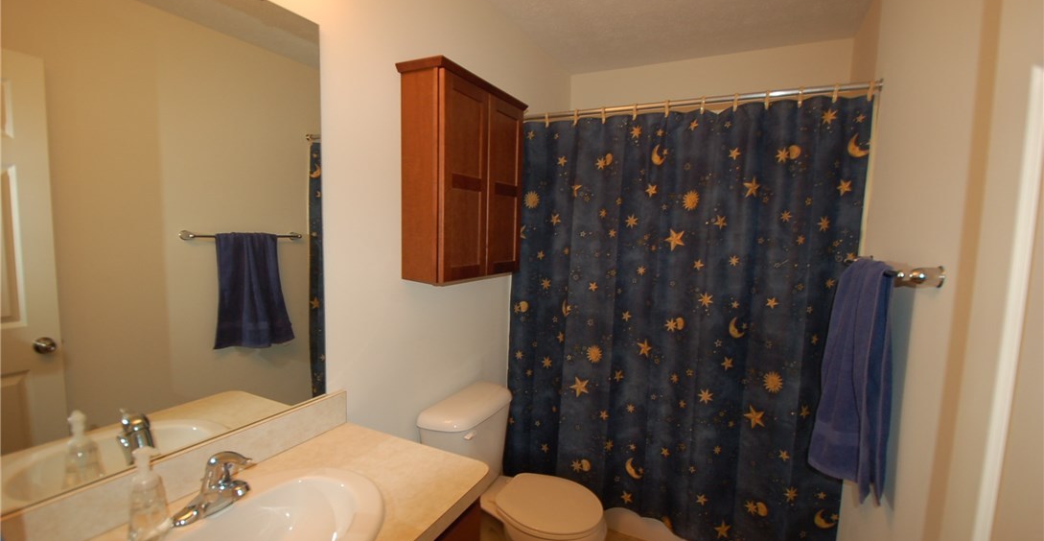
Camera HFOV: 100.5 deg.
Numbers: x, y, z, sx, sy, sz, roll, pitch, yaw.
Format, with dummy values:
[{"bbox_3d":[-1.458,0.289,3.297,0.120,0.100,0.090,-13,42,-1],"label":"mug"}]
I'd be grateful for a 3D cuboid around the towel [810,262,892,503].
[{"bbox_3d":[0.917,0.278,1.220,0.110,0.650,0.390,4,6,27],"label":"towel"}]

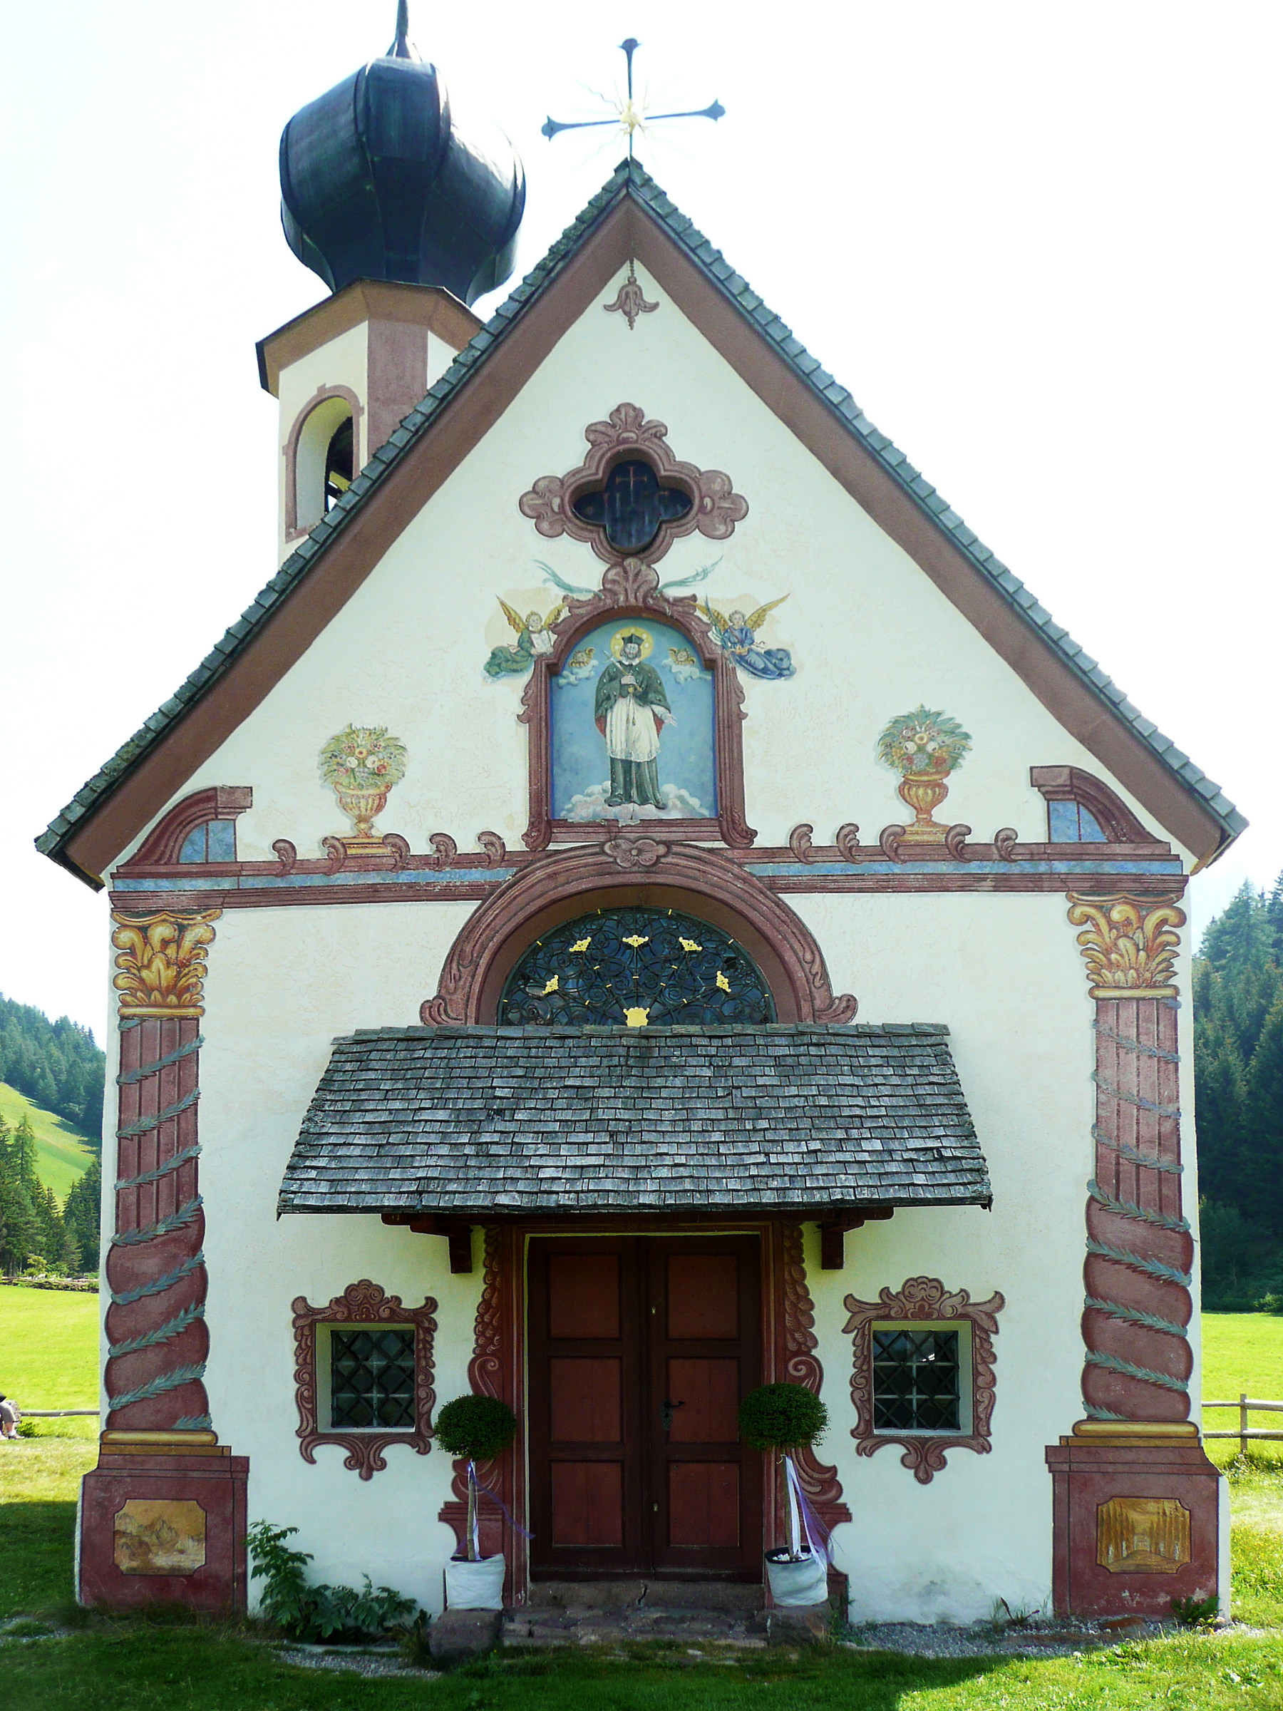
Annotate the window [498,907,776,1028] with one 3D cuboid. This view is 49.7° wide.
[{"bbox_3d":[-0.031,0.792,9.262,1.870,0.900,0.160,-1,-3,2],"label":"window"}]

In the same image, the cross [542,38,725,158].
[{"bbox_3d":[-0.061,-4.911,8.976,1.190,0.750,0.090,-1,-3,7],"label":"cross"}]

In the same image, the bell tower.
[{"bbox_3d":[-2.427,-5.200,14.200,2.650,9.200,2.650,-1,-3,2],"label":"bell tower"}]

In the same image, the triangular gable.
[{"bbox_3d":[-0.004,-2.183,8.988,7.500,4.650,0.600,-1,-3,2],"label":"triangular gable"}]

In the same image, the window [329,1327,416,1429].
[{"bbox_3d":[-1.788,3.457,9.143,0.580,0.680,0.100,-1,-3,2],"label":"window"}]

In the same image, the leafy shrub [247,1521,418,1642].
[{"bbox_3d":[-1.921,4.511,8.594,1.020,0.660,0.550,-1,-3,2],"label":"leafy shrub"}]

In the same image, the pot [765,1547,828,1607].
[{"bbox_3d":[0.947,4.419,8.450,0.370,0.320,0.370,-1,-3,2],"label":"pot"}]

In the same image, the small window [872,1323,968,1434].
[{"bbox_3d":[1.798,3.421,9.035,0.600,0.690,0.100,-1,-3,2],"label":"small window"}]

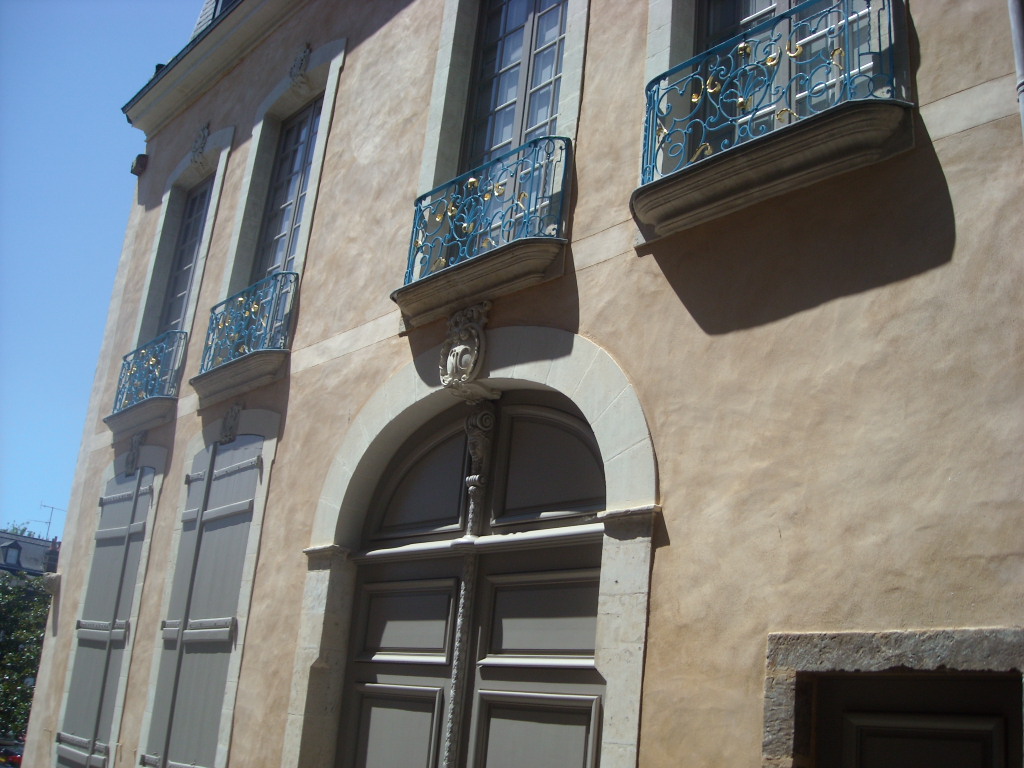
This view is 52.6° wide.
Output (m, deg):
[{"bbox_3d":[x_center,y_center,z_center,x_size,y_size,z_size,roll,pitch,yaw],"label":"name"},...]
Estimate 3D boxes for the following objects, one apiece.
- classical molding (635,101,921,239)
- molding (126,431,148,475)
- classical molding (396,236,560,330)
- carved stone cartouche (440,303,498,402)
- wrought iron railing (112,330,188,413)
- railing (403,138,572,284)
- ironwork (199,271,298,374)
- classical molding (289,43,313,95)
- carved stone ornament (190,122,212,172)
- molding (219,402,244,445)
[{"bbox_3d":[1.293,-1.143,5.608,0.240,0.261,1.868,21,-24,-38],"label":"classical molding"},{"bbox_3d":[-4.214,0.776,11.544,0.105,0.492,0.261,21,-24,-38],"label":"molding"},{"bbox_3d":[-0.334,-0.700,7.375,0.223,0.261,1.801,21,-24,-38],"label":"classical molding"},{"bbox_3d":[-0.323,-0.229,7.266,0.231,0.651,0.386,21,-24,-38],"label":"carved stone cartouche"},{"bbox_3d":[-4.205,-0.084,11.844,0.206,0.778,1.725,21,-24,-38],"label":"wrought iron railing"},{"bbox_3d":[-0.280,-1.181,7.544,0.210,0.787,1.759,21,-24,-38],"label":"railing"},{"bbox_3d":[-2.644,-0.526,10.102,0.210,0.778,1.733,21,-24,-38],"label":"ironwork"},{"bbox_3d":[-2.257,-3.441,11.222,0.210,0.568,0.269,21,-24,-38],"label":"classical molding"},{"bbox_3d":[-3.853,-2.919,12.748,0.197,0.622,0.378,21,-24,-38],"label":"carved stone ornament"},{"bbox_3d":[-2.690,0.378,9.825,0.105,0.442,0.269,21,-24,-38],"label":"molding"}]

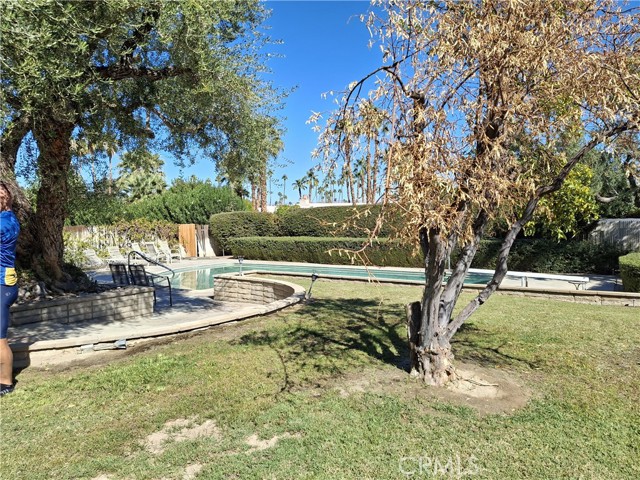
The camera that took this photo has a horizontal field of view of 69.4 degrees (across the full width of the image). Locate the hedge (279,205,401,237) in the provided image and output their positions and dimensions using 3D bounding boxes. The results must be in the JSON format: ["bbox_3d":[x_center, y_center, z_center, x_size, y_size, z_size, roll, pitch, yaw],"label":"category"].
[{"bbox_3d":[1.100,-0.300,21.700,6.800,2.450,1.500,1,1,32],"label":"hedge"}]

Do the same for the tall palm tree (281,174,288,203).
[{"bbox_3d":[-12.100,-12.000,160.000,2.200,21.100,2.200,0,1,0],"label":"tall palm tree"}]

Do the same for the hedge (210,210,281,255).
[{"bbox_3d":[-3.750,-0.300,24.600,4.000,2.350,1.500,1,1,32],"label":"hedge"}]

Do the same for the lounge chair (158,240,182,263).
[{"bbox_3d":[-6.150,0.470,18.900,0.900,1.000,0.650,1,1,31],"label":"lounge chair"}]

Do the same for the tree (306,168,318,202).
[{"bbox_3d":[-1.800,-8.400,105.000,2.700,15.700,2.700,0,1,0],"label":"tree"}]

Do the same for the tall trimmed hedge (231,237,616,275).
[{"bbox_3d":[2.800,0.470,19.000,15.900,1.000,1.300,1,1,32],"label":"tall trimmed hedge"}]

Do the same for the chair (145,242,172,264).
[{"bbox_3d":[-6.280,0.500,17.900,0.900,0.970,0.650,1,1,31],"label":"chair"}]

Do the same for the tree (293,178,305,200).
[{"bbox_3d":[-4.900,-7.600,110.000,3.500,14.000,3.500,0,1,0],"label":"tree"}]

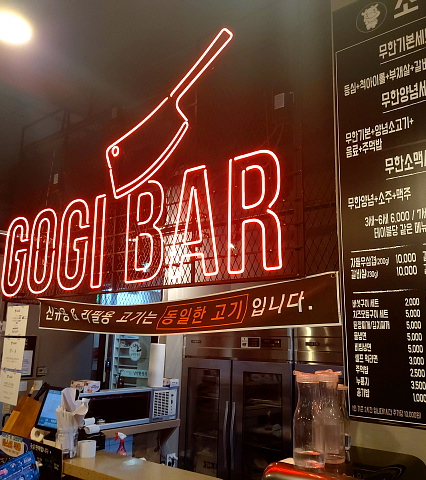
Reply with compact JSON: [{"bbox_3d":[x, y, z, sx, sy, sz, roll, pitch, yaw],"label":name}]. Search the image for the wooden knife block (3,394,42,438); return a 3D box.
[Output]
[{"bbox_3d":[-1.222,1.127,2.939,0.098,0.252,0.212,-9,-15,39],"label":"wooden knife block"}]

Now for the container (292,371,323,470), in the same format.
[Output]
[{"bbox_3d":[0.278,0.517,1.353,0.090,0.257,0.090,1,-12,0],"label":"container"}]

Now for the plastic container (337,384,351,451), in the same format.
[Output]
[{"bbox_3d":[0.416,0.592,1.553,0.090,0.201,0.090,1,-12,0],"label":"plastic container"}]

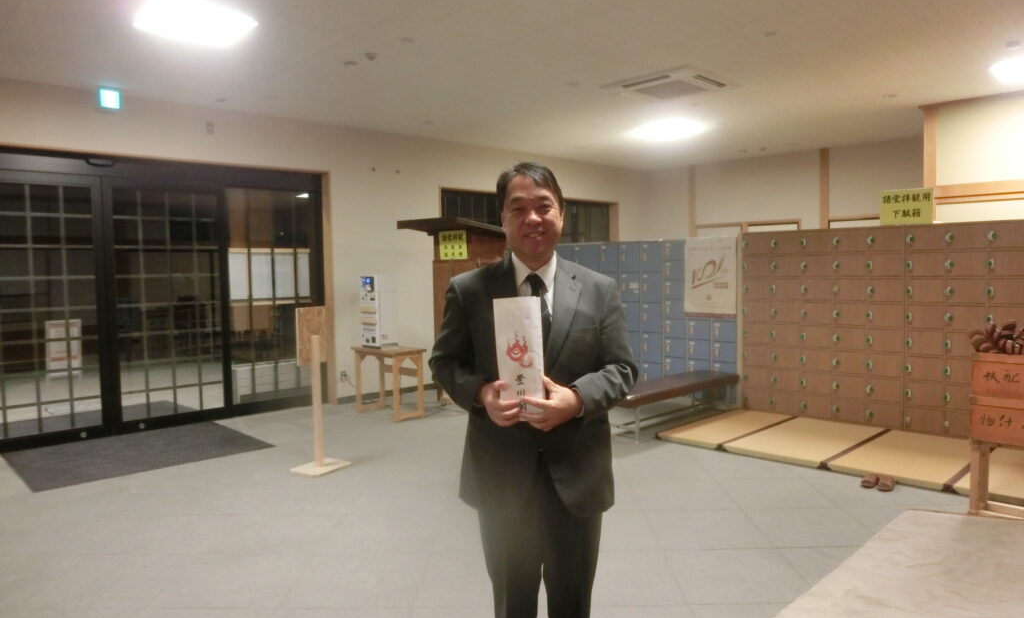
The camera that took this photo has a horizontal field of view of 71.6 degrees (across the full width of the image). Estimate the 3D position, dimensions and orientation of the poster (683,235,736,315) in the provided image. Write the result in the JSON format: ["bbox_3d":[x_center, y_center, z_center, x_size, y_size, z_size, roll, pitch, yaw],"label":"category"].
[{"bbox_3d":[1.999,-0.327,7.141,0.012,0.785,0.570,-4,5,-44],"label":"poster"}]

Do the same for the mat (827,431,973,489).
[{"bbox_3d":[3.000,1.103,5.281,1.400,0.056,0.800,-4,5,-44],"label":"mat"}]

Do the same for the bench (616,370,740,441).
[{"bbox_3d":[1.450,0.881,6.536,1.720,0.400,0.440,-4,5,-44],"label":"bench"}]

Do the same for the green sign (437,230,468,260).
[{"bbox_3d":[-0.622,-0.662,7.377,0.012,0.297,0.435,-4,5,-44],"label":"green sign"}]

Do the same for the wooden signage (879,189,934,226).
[{"bbox_3d":[3.265,-0.849,5.879,0.015,0.290,0.405,-4,5,-44],"label":"wooden signage"}]

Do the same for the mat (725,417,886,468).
[{"bbox_3d":[2.432,1.079,5.844,1.390,0.056,0.810,-4,5,-44],"label":"mat"}]

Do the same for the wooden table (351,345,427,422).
[{"bbox_3d":[-1.260,0.745,7.242,0.410,0.680,0.810,-4,5,-44],"label":"wooden table"}]

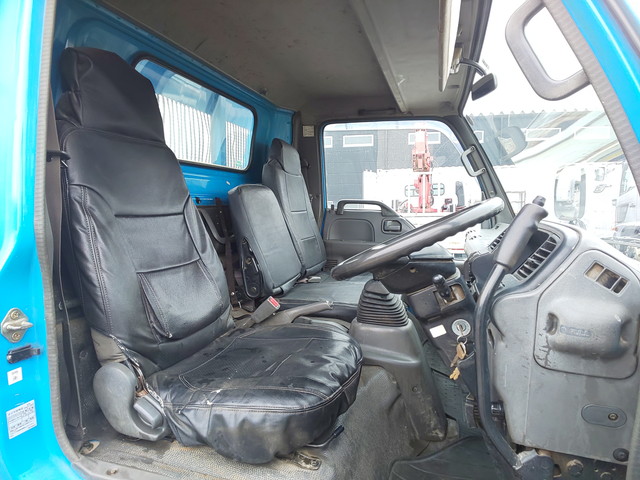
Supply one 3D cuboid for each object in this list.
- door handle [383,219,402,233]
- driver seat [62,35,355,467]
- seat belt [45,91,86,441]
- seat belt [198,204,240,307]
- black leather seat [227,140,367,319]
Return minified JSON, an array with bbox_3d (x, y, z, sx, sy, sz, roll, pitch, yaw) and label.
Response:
[{"bbox_3d":[0.390,-0.085,2.017,0.106,0.074,0.035,2,6,20],"label":"door handle"},{"bbox_3d":[-0.304,-0.038,1.026,0.790,1.010,0.520,2,6,20],"label":"driver seat"},{"bbox_3d":[-0.529,0.053,0.780,0.080,0.710,0.070,2,6,20],"label":"seat belt"},{"bbox_3d":[-0.445,0.050,1.647,0.090,0.470,0.150,2,6,20],"label":"seat belt"},{"bbox_3d":[0.034,-0.095,1.635,0.610,0.760,0.740,2,6,20],"label":"black leather seat"}]

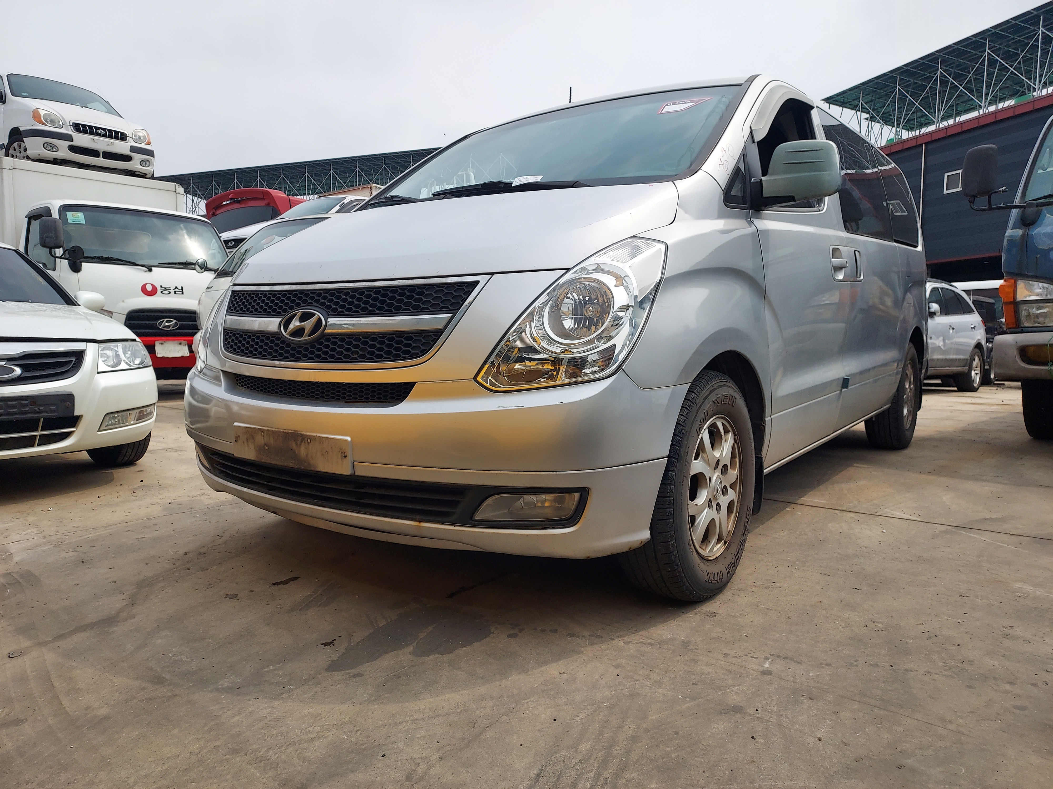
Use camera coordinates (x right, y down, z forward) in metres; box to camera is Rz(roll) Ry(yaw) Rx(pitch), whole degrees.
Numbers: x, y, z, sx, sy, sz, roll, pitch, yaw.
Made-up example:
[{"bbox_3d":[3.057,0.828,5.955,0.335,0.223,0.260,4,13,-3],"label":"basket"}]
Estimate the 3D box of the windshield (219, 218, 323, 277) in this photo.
[{"bbox_3d":[-1.934,-1.212,5.881,1.450,0.150,0.836,4,51,37],"label":"windshield"}]

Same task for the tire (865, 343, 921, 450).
[{"bbox_3d":[2.439,0.007,4.862,0.225,0.700,0.700,4,7,37],"label":"tire"}]

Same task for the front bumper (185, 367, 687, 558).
[{"bbox_3d":[-0.489,0.155,2.371,1.860,0.500,0.670,4,7,37],"label":"front bumper"}]

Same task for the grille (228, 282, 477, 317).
[{"bbox_3d":[-0.614,-0.276,2.166,1.130,0.115,0.130,4,-8,37],"label":"grille"}]

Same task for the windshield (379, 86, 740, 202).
[{"bbox_3d":[0.027,-0.970,2.953,1.580,0.160,0.990,4,41,37],"label":"windshield"}]

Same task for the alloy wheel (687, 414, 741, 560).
[{"bbox_3d":[0.535,0.284,2.306,0.170,0.445,0.445,4,7,34],"label":"alloy wheel"}]

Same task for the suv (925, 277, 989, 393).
[{"bbox_3d":[6.027,-0.921,12.025,4.780,1.760,1.900,-5,7,-40],"label":"suv"}]

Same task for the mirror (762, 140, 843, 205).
[{"bbox_3d":[0.886,-0.709,2.352,0.250,0.200,0.160,4,7,37],"label":"mirror"}]

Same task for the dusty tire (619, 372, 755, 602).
[{"bbox_3d":[0.518,0.283,2.318,0.225,0.700,0.700,4,7,34],"label":"dusty tire"}]

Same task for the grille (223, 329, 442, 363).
[{"bbox_3d":[-0.640,-0.147,2.143,1.010,0.100,0.110,4,-3,37],"label":"grille"}]

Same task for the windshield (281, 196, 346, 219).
[{"bbox_3d":[-3.720,-3.183,12.599,1.450,0.102,0.819,4,43,40],"label":"windshield"}]

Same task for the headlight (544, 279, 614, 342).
[{"bbox_3d":[0.140,-0.225,1.964,0.165,0.165,0.120,4,7,37],"label":"headlight"}]

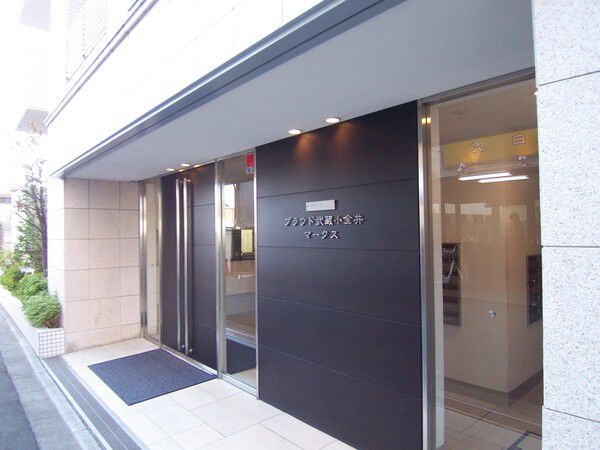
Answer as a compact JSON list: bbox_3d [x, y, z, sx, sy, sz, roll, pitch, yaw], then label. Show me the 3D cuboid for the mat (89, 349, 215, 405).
[{"bbox_3d":[-1.676,1.630,4.434,0.900,0.014,1.480,0,-1,-42],"label":"mat"}]

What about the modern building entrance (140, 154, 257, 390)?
[{"bbox_3d":[-1.378,0.500,4.877,0.170,2.260,2.880,0,-1,-42],"label":"modern building entrance"}]

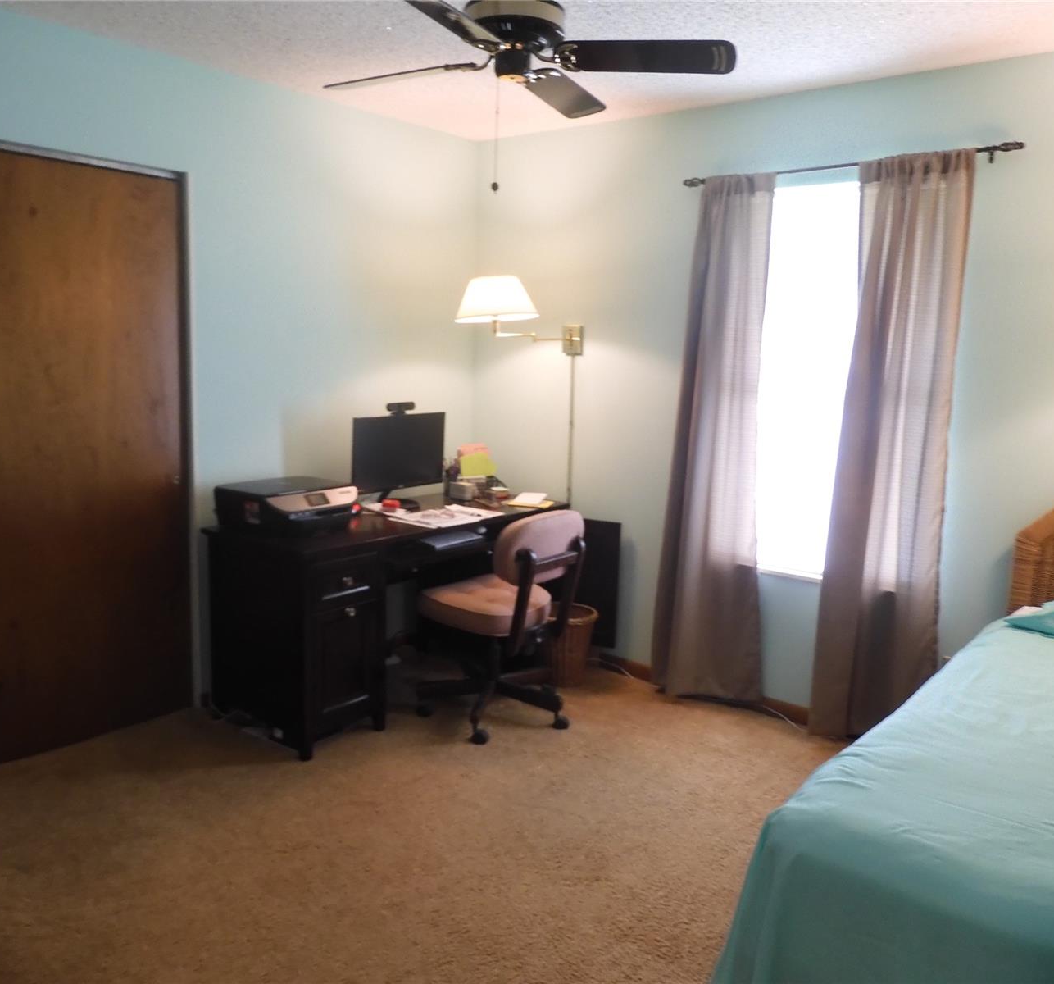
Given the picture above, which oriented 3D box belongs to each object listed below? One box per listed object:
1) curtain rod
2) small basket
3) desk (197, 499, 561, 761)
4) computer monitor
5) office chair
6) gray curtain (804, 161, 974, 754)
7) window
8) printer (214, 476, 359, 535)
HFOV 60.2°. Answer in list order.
[{"bbox_3d":[1.095,-1.155,3.228,1.215,0.065,0.095,9,11,38],"label":"curtain rod"},{"bbox_3d":[0.199,0.685,4.012,0.260,0.320,0.260,2,9,0],"label":"small basket"},{"bbox_3d":[-0.521,0.470,3.822,0.575,0.757,1.520,9,11,38],"label":"desk"},{"bbox_3d":[-0.558,-0.128,3.904,0.190,0.398,0.540,9,11,38],"label":"computer monitor"},{"bbox_3d":[-0.108,0.475,3.595,0.620,0.845,0.590,9,11,38],"label":"office chair"},{"bbox_3d":[1.288,-0.079,3.220,0.440,2.145,0.130,9,11,38],"label":"gray curtain"},{"bbox_3d":[1.101,-0.393,3.455,0.860,1.510,0.100,9,11,38],"label":"window"},{"bbox_3d":[-0.955,0.043,3.610,0.340,0.125,0.460,9,11,38],"label":"printer"}]

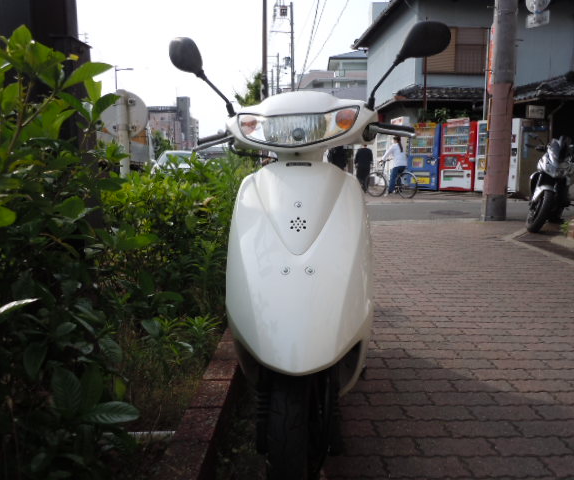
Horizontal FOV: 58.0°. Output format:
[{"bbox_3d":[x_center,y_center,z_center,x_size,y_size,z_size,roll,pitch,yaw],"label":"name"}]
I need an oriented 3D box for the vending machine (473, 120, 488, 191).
[{"bbox_3d":[5.559,-2.190,13.595,0.950,1.830,0.700,5,10,33],"label":"vending machine"}]

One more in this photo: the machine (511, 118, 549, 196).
[{"bbox_3d":[6.189,-2.136,13.142,0.900,1.850,0.700,5,10,33],"label":"machine"}]

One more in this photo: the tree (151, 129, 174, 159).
[{"bbox_3d":[-9.138,-6.427,38.021,2.300,3.400,2.200,0,8,0],"label":"tree"}]

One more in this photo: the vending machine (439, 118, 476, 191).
[{"bbox_3d":[4.846,-2.335,14.325,0.930,1.930,0.720,5,10,33],"label":"vending machine"}]

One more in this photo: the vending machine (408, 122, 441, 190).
[{"bbox_3d":[3.977,-2.318,14.583,0.850,1.830,0.700,5,10,33],"label":"vending machine"}]

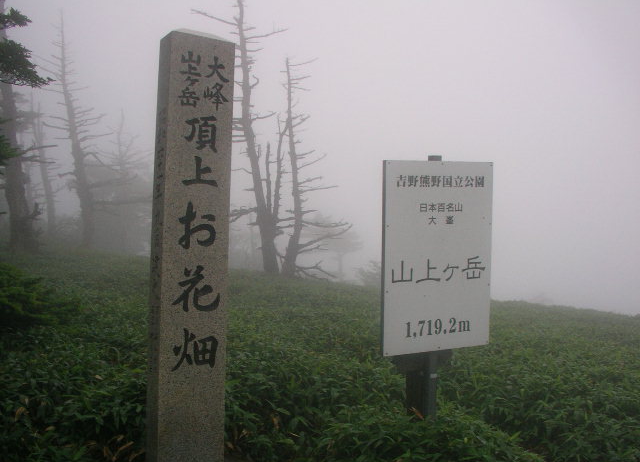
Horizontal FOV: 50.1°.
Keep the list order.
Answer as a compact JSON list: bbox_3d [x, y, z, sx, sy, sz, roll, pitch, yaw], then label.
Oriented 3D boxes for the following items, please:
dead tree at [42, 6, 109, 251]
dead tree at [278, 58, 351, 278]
[{"bbox_3d":[-6.433,-2.644,18.000,1.680,6.160,1.700,1,0,0],"label":"dead tree"},{"bbox_3d":[-0.121,-1.392,15.000,1.530,4.820,1.450,1,0,0],"label":"dead tree"}]

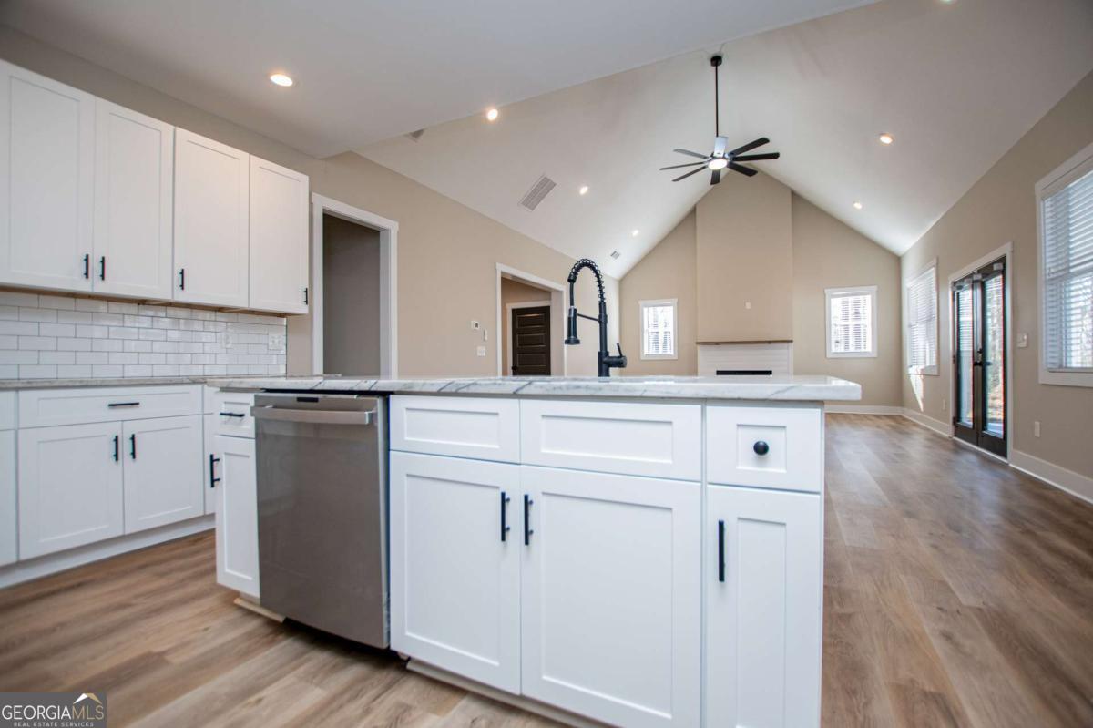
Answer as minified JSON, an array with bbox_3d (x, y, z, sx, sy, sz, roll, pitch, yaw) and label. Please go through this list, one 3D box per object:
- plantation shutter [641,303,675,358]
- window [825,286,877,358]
[{"bbox_3d":[2.663,-0.767,10.747,0.741,1.169,0.060,0,0,28],"label":"plantation shutter"},{"bbox_3d":[6.066,-0.809,9.063,0.837,1.365,0.110,0,0,28],"label":"window"}]

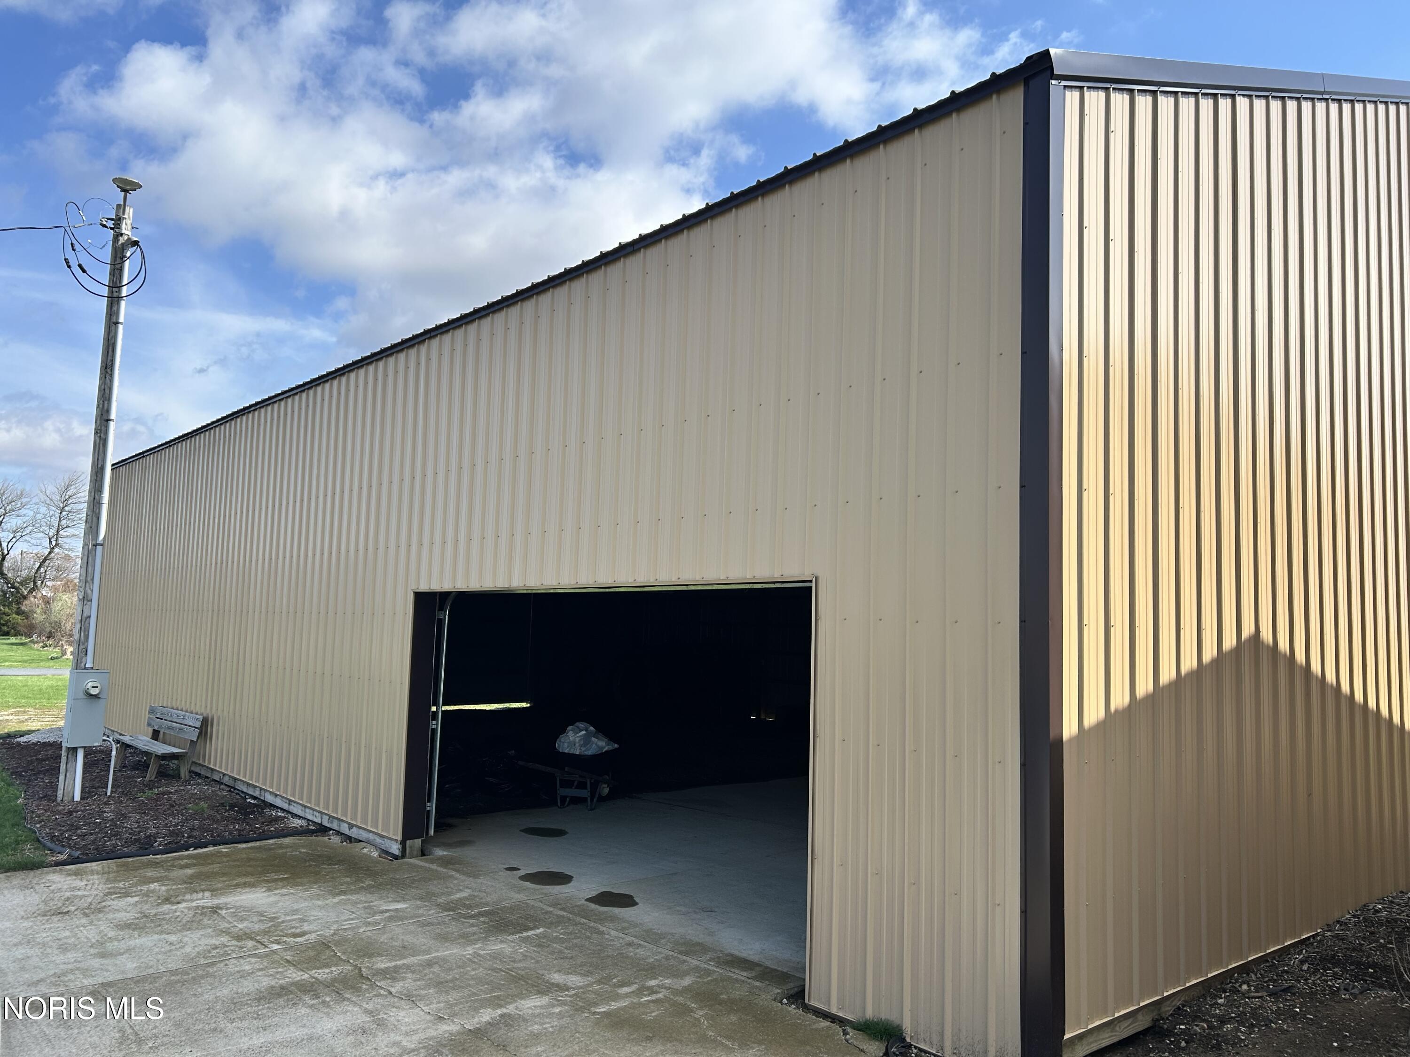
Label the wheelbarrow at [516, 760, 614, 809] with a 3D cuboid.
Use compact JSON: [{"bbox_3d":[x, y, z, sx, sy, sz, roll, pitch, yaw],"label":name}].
[{"bbox_3d":[-1.325,2.655,11.220,0.660,0.620,1.420,-1,-7,29],"label":"wheelbarrow"}]

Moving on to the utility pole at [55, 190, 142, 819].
[{"bbox_3d":[-6.450,-0.512,11.409,0.450,6.750,0.550,-3,-8,42],"label":"utility pole"}]

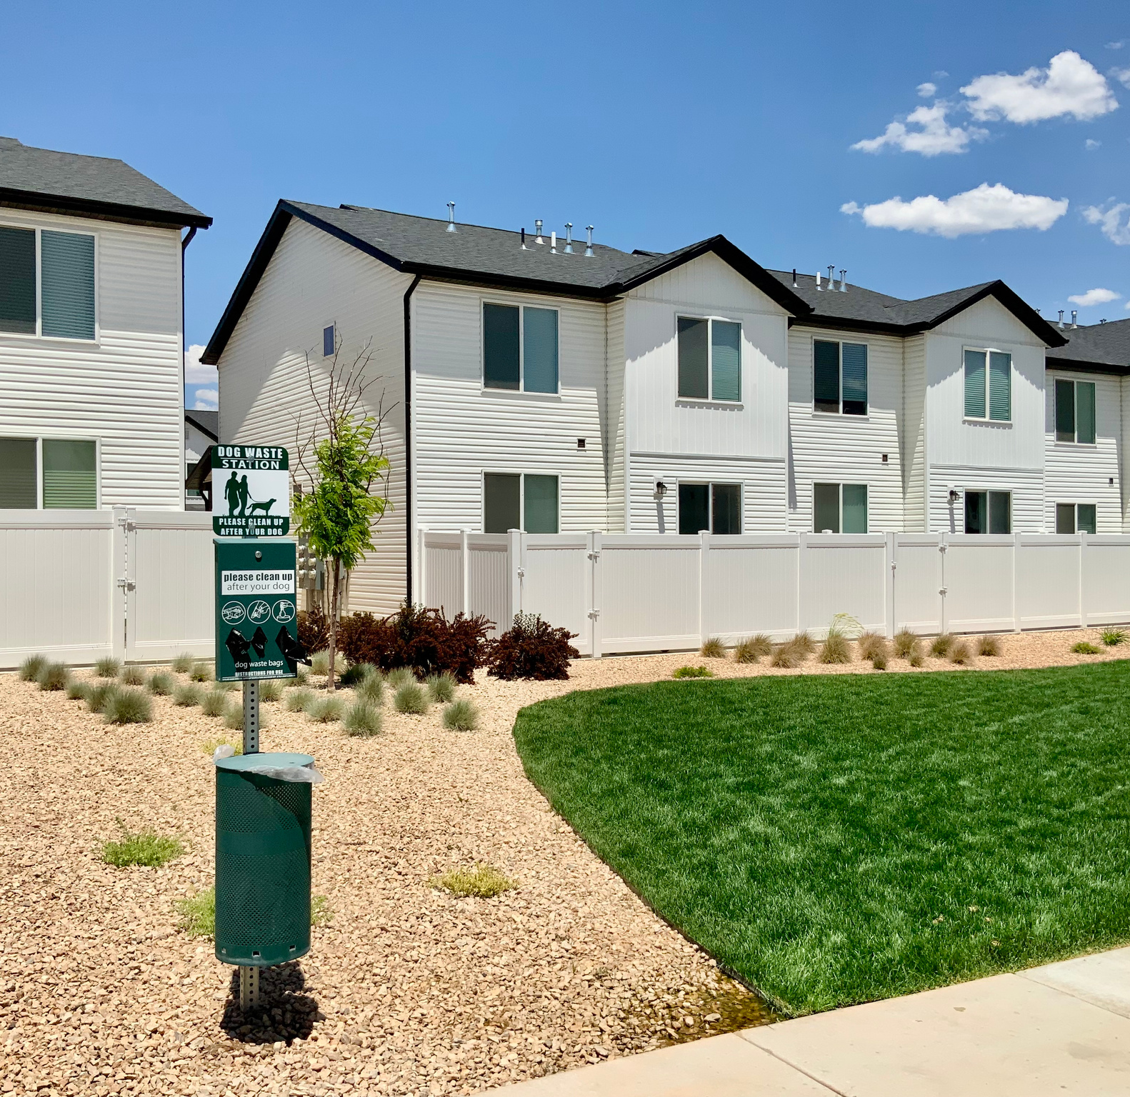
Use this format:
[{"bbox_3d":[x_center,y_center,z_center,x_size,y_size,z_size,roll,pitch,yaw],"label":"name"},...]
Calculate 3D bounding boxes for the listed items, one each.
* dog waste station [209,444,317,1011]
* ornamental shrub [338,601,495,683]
[{"bbox_3d":[-0.967,0.592,3.948,0.310,1.873,0.330,0,0,-32],"label":"dog waste station"},{"bbox_3d":[-1.901,1.170,15.500,1.950,0.920,1.150,0,0,-7],"label":"ornamental shrub"}]

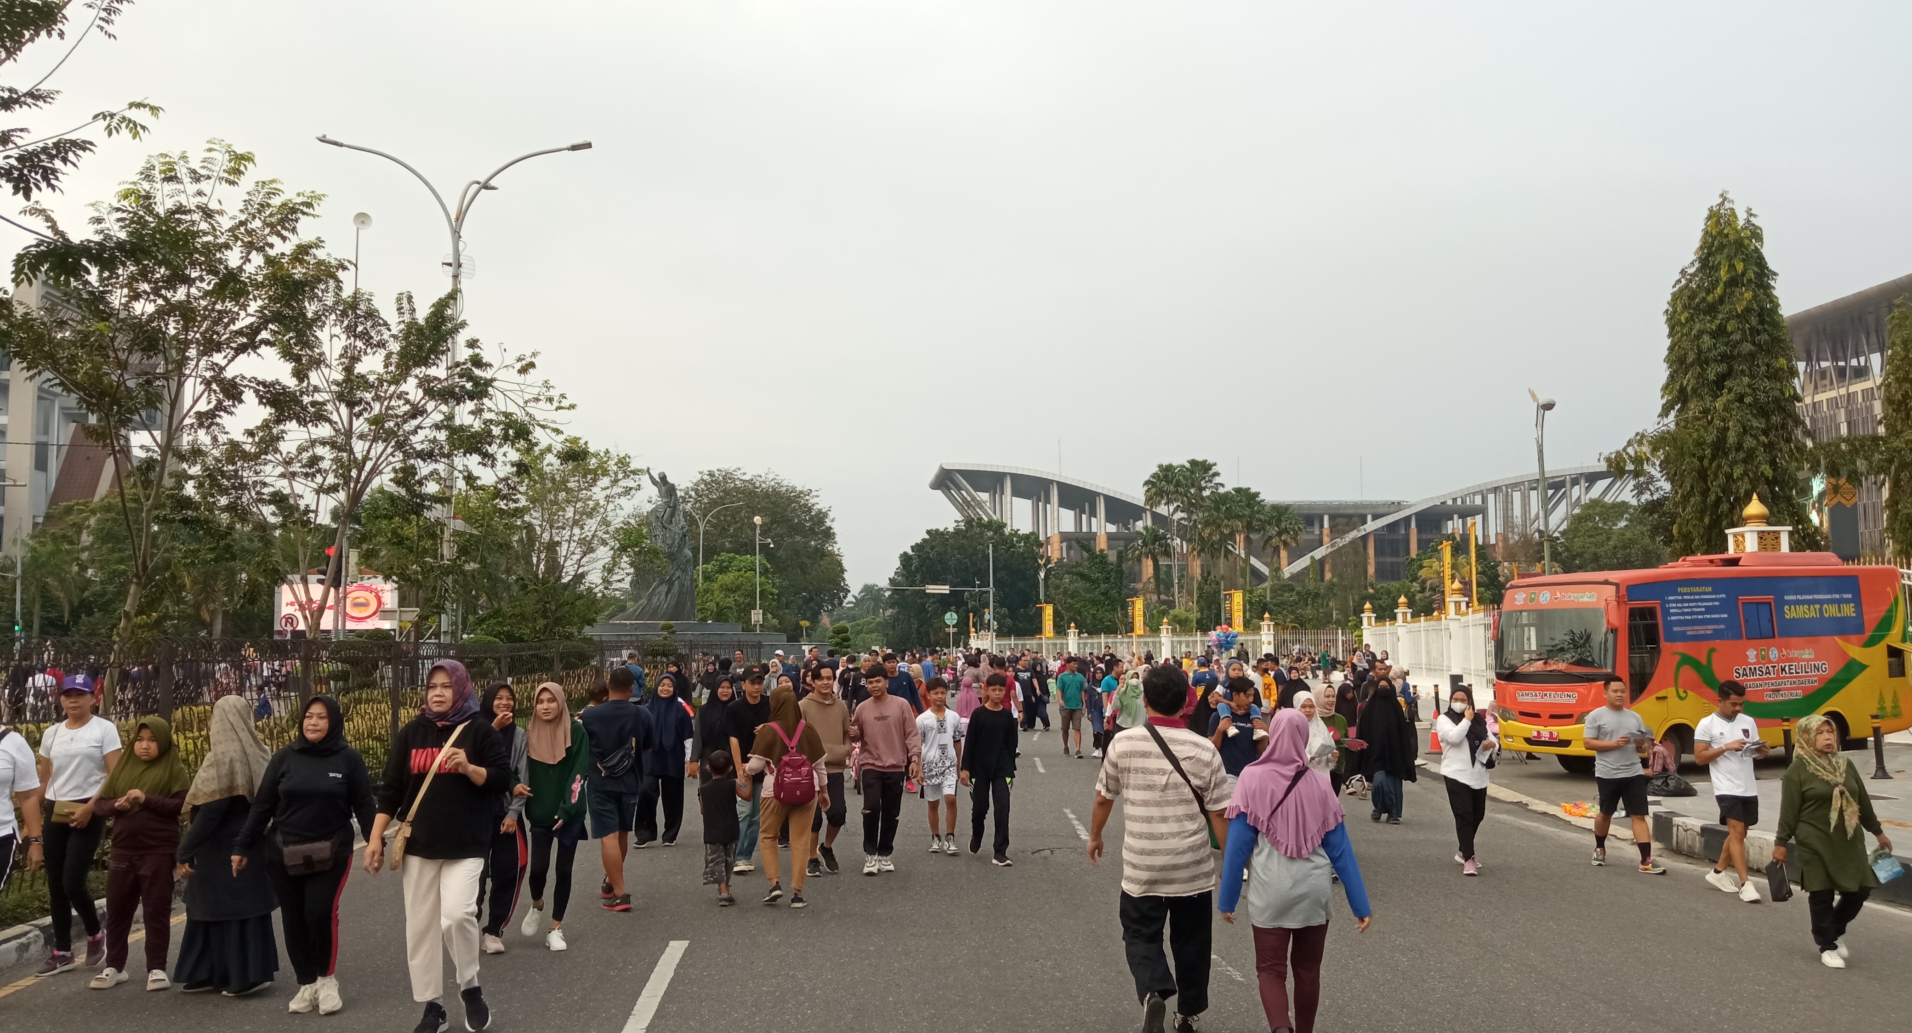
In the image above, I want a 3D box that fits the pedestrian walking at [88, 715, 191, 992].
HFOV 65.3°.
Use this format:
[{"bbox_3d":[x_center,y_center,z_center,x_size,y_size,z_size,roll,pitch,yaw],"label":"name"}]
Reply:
[{"bbox_3d":[-4.281,1.748,7.835,0.520,1.390,0.380,0,-5,-5],"label":"pedestrian walking"}]

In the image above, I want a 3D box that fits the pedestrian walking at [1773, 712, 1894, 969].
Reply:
[{"bbox_3d":[5.160,1.878,8.769,0.660,1.470,0.460,-1,-5,3],"label":"pedestrian walking"}]

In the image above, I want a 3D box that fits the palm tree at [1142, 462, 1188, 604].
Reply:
[{"bbox_3d":[16.694,4.024,118.118,3.900,16.808,3.900,0,-5,0],"label":"palm tree"}]

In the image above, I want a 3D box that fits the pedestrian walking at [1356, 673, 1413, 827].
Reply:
[{"bbox_3d":[4.605,2.499,15.992,0.580,1.546,0.420,-1,-5,8],"label":"pedestrian walking"}]

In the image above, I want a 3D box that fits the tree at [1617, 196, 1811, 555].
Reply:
[{"bbox_3d":[18.295,-1.473,35.776,4.500,12.800,4.400,0,-5,0],"label":"tree"}]

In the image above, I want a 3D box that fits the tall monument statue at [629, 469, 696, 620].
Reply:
[{"bbox_3d":[-15.892,1.469,79.198,4.100,8.152,3.600,-2,-6,19],"label":"tall monument statue"}]

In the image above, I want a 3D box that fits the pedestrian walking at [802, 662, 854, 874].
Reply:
[{"bbox_3d":[-1.042,2.008,12.002,0.480,1.665,0.500,0,-5,-7],"label":"pedestrian walking"}]

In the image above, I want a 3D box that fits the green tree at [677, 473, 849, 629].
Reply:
[{"bbox_3d":[-11.990,3.545,92.057,10.500,12.988,10.000,0,-5,0],"label":"green tree"}]

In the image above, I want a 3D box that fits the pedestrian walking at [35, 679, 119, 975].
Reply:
[{"bbox_3d":[-4.812,1.670,8.178,0.470,1.610,0.460,0,-5,-1],"label":"pedestrian walking"}]

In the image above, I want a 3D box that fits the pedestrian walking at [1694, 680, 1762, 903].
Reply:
[{"bbox_3d":[5.922,2.092,11.426,0.520,1.656,0.520,1,-5,-9],"label":"pedestrian walking"}]

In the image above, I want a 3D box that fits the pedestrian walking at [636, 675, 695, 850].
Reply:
[{"bbox_3d":[-2.640,2.213,13.620,0.540,1.553,0.360,0,-5,-5],"label":"pedestrian walking"}]

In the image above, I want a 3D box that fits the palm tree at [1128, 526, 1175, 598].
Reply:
[{"bbox_3d":[16.026,6.631,121.890,3.900,11.961,3.900,0,-5,0],"label":"palm tree"}]

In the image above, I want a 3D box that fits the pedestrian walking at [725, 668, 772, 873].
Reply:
[{"bbox_3d":[-1.664,2.041,12.142,0.470,1.629,0.420,1,-5,-8],"label":"pedestrian walking"}]

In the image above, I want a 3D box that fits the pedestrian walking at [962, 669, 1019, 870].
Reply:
[{"bbox_3d":[0.273,2.049,12.130,0.460,1.538,0.400,0,-5,1],"label":"pedestrian walking"}]

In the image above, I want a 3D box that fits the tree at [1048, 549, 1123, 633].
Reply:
[{"bbox_3d":[10.208,7.230,115.814,6.000,9.726,6.000,0,-5,0],"label":"tree"}]

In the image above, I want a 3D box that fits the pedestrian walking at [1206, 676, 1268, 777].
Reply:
[{"bbox_3d":[2.206,2.037,11.625,0.500,1.590,0.360,0,-5,-6],"label":"pedestrian walking"}]

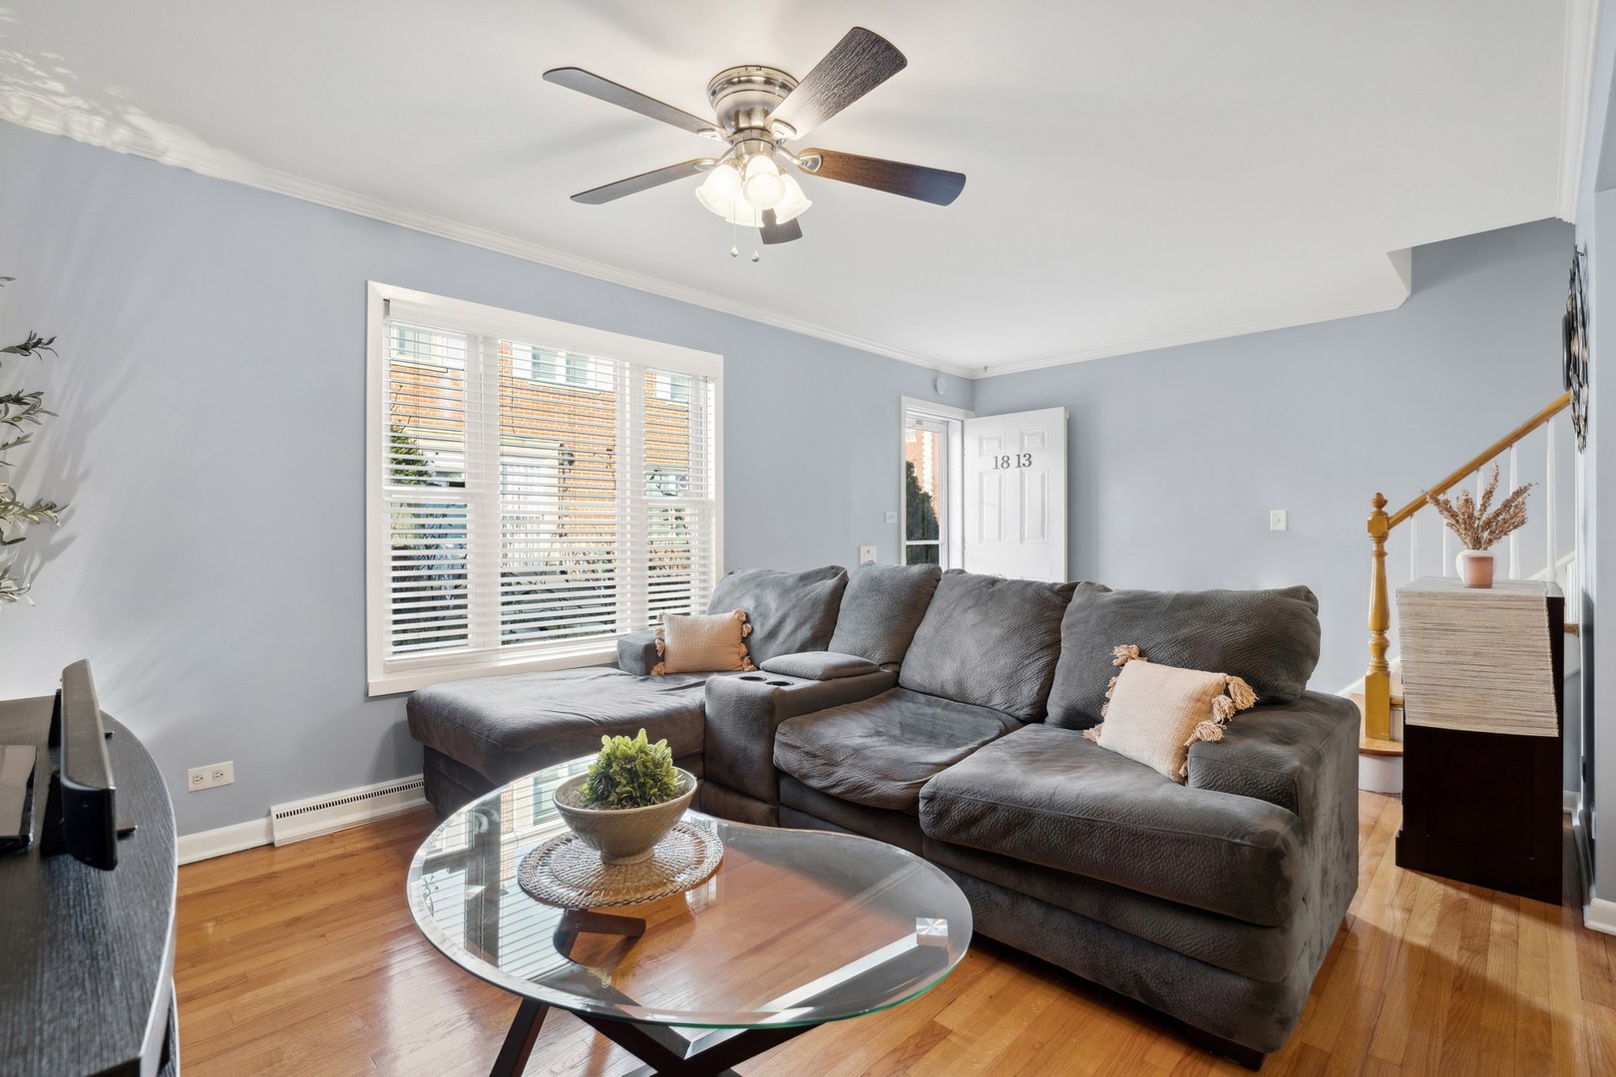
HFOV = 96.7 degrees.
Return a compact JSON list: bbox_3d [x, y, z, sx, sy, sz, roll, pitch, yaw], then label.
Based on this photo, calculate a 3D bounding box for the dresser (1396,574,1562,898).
[{"bbox_3d":[2.444,0.634,2.602,0.935,0.923,0.386,-1,1,-45],"label":"dresser"}]

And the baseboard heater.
[{"bbox_3d":[-1.672,1.045,2.877,0.760,0.132,0.060,-1,1,-45],"label":"baseboard heater"}]

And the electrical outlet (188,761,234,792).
[{"bbox_3d":[-2.086,0.834,2.511,0.121,0.079,0.010,-1,1,-45],"label":"electrical outlet"}]

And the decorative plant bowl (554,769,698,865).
[{"bbox_3d":[-0.342,0.537,1.363,0.264,0.124,0.264,0,0,0],"label":"decorative plant bowl"}]

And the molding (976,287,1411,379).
[{"bbox_3d":[2.340,-1.325,4.913,2.760,0.060,0.055,0,0,44],"label":"molding"}]

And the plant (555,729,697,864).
[{"bbox_3d":[-0.342,0.481,1.363,0.264,0.236,0.264,0,0,0],"label":"plant"}]

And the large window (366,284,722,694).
[{"bbox_3d":[-1.123,-0.202,3.478,1.765,1.647,0.110,-1,1,-45],"label":"large window"}]

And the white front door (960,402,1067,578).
[{"bbox_3d":[1.569,0.060,5.497,0.045,2.020,0.835,-1,1,-45],"label":"white front door"}]

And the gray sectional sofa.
[{"bbox_3d":[0.036,0.621,2.518,1.845,0.970,2.805,-1,1,-45],"label":"gray sectional sofa"}]

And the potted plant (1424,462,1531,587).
[{"bbox_3d":[2.480,-0.053,2.661,0.290,0.450,0.260,0,0,43],"label":"potted plant"}]

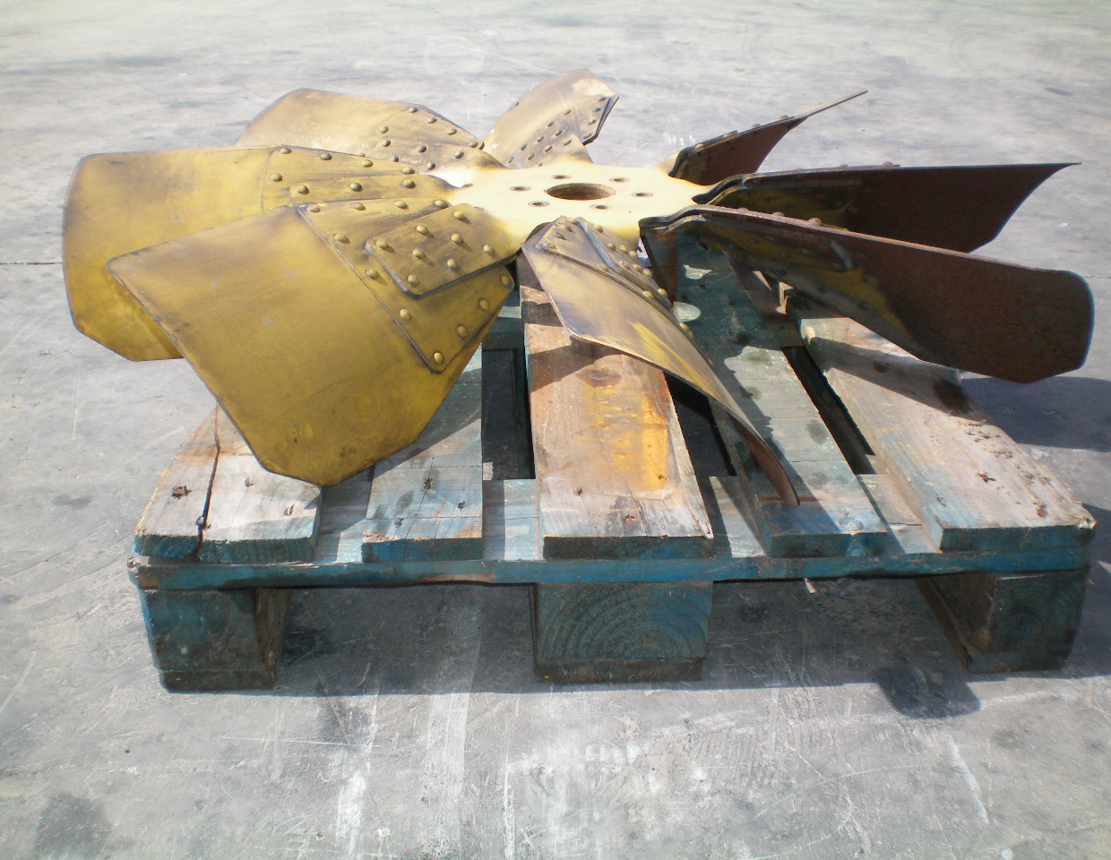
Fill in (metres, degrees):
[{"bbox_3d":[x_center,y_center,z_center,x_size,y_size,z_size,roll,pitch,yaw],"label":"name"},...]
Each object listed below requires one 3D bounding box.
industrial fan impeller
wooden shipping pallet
[{"bbox_3d":[0.028,-0.237,1.512,1.185,0.197,1.185,-1,25,-3],"label":"industrial fan impeller"},{"bbox_3d":[0.027,-0.105,1.601,0.800,0.144,1.200,-1,25,-3],"label":"wooden shipping pallet"}]

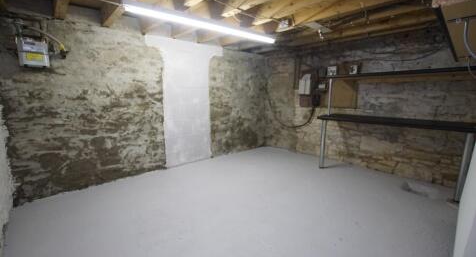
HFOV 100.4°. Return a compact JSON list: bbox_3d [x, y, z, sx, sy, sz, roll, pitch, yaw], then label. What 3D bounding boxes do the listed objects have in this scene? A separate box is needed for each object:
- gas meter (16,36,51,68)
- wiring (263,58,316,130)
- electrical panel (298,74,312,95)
[{"bbox_3d":[-1.807,-0.671,1.761,0.190,0.230,0.155,-8,12,-38],"label":"gas meter"},{"bbox_3d":[0.875,-0.569,3.471,0.920,1.120,0.140,9,13,41],"label":"wiring"},{"bbox_3d":[1.095,-0.727,3.218,0.185,0.330,0.120,9,13,41],"label":"electrical panel"}]

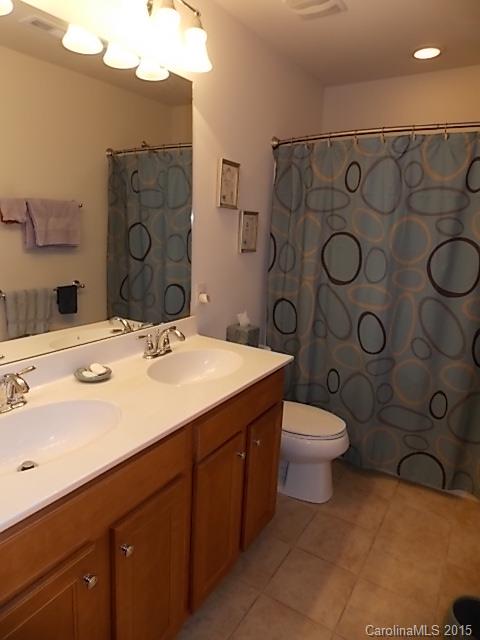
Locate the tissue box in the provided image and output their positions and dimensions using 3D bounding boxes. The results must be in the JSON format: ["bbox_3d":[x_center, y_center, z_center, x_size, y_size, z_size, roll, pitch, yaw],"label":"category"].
[{"bbox_3d":[0.022,0.116,2.410,0.134,0.145,0.129,10,15,30],"label":"tissue box"}]

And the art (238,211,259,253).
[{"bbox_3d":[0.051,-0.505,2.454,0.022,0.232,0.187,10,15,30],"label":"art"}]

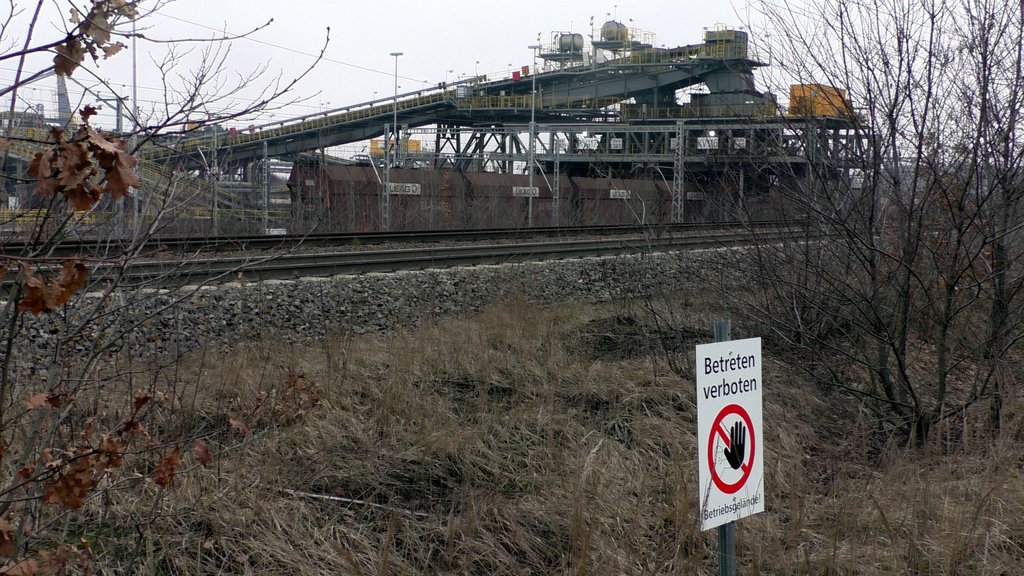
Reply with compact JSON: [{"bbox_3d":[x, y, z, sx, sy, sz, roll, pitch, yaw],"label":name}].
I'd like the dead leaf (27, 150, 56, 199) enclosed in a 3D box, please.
[{"bbox_3d":[-1.114,-0.269,2.700,0.069,0.110,0.040,-1,6,-22],"label":"dead leaf"}]

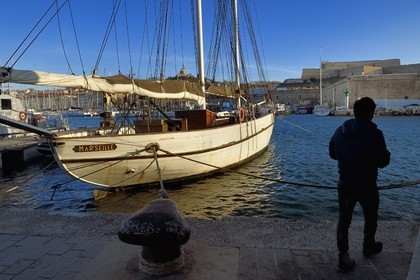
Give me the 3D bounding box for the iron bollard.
[{"bbox_3d":[-0.560,0.986,2.934,0.730,0.670,0.680,2,6,23],"label":"iron bollard"}]

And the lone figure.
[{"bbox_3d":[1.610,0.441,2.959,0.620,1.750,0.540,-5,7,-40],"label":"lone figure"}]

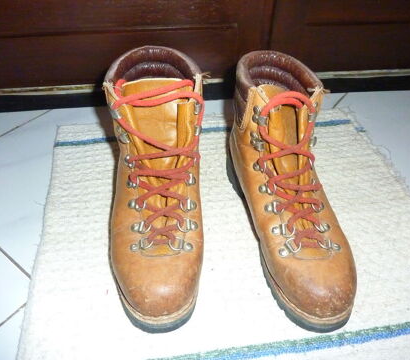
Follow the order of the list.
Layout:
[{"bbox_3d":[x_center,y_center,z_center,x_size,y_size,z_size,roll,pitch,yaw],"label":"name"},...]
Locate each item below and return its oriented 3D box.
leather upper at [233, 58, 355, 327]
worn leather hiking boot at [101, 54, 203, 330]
[{"bbox_3d":[0.103,-0.007,0.401,0.107,0.152,0.296,-7,47,-9],"label":"leather upper"},{"bbox_3d":[-0.055,-0.007,0.402,0.108,0.162,0.300,-1,47,-3],"label":"worn leather hiking boot"}]

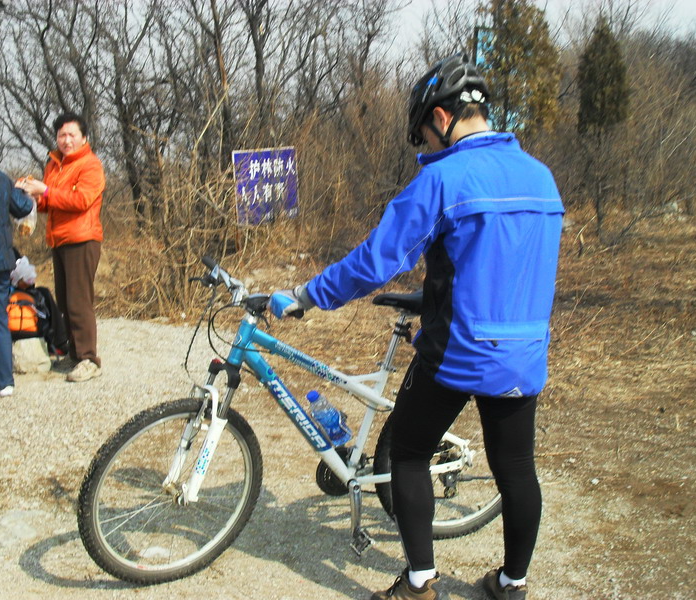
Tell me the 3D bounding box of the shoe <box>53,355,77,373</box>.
[{"bbox_3d":[-1.755,0.394,6.185,0.265,0.105,0.100,-8,13,-40],"label":"shoe"}]

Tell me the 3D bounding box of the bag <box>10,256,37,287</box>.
[{"bbox_3d":[-2.103,-0.185,6.300,0.180,0.190,0.160,-2,11,-15],"label":"bag"}]

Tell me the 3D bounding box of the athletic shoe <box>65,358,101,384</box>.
[{"bbox_3d":[-1.623,0.435,5.980,0.250,0.110,0.095,-8,14,-41],"label":"athletic shoe"}]

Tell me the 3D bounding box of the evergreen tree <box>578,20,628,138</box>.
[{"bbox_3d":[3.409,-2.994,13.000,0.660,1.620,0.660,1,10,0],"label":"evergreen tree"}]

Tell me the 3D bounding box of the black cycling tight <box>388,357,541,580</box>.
[{"bbox_3d":[0.384,0.492,3.200,0.400,0.800,0.370,-7,13,-37],"label":"black cycling tight"}]

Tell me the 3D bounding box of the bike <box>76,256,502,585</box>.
[{"bbox_3d":[-0.072,0.417,3.411,1.720,1.060,0.620,-3,13,-23],"label":"bike"}]

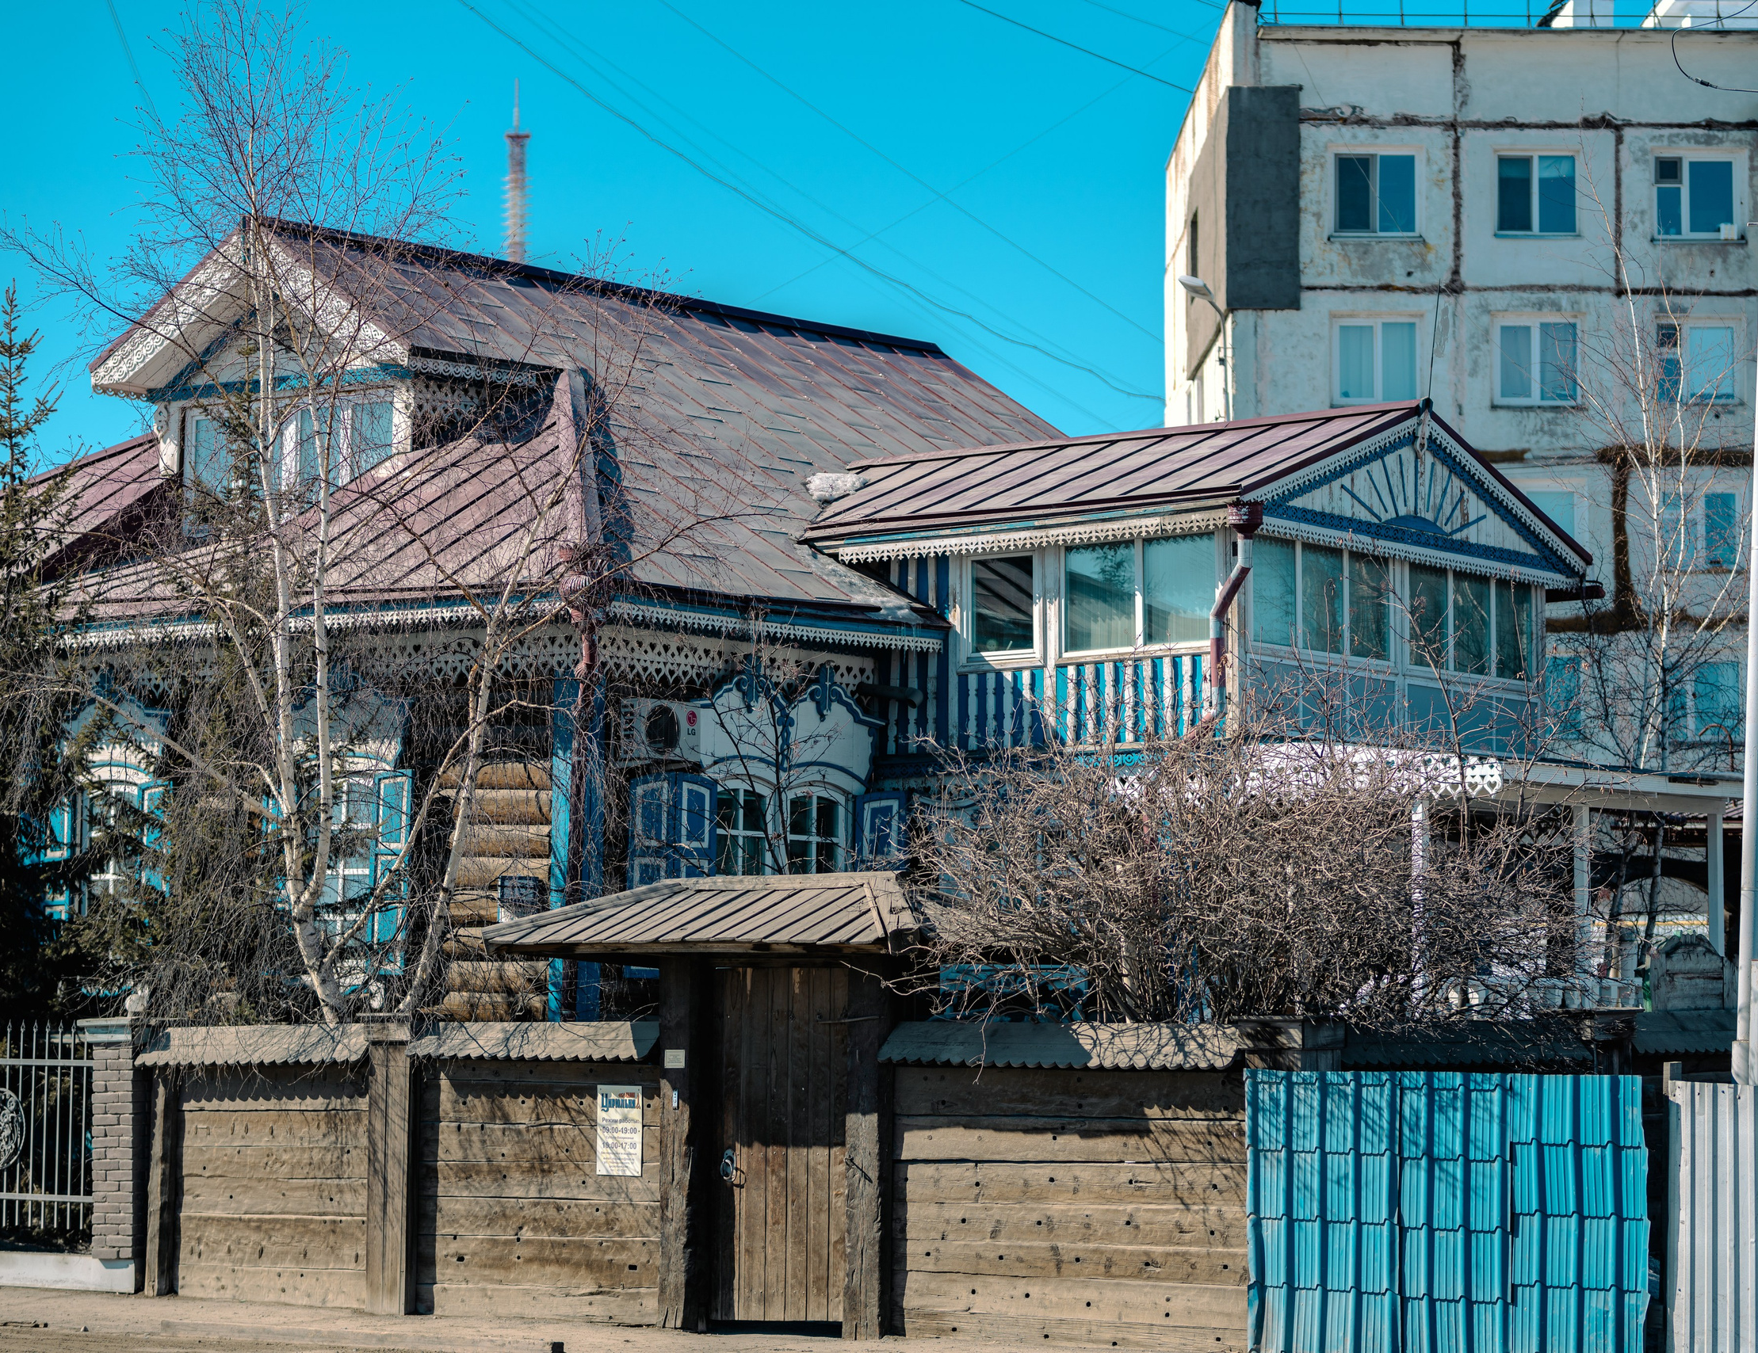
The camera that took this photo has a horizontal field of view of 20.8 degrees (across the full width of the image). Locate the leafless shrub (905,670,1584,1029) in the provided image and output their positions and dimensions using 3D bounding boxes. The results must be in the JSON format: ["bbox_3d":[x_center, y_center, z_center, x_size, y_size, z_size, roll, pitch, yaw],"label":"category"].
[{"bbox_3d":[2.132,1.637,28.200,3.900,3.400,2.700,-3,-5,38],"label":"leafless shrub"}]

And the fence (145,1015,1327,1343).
[{"bbox_3d":[-1.361,3.065,29.500,9.300,1.920,0.500,-3,-5,38],"label":"fence"}]

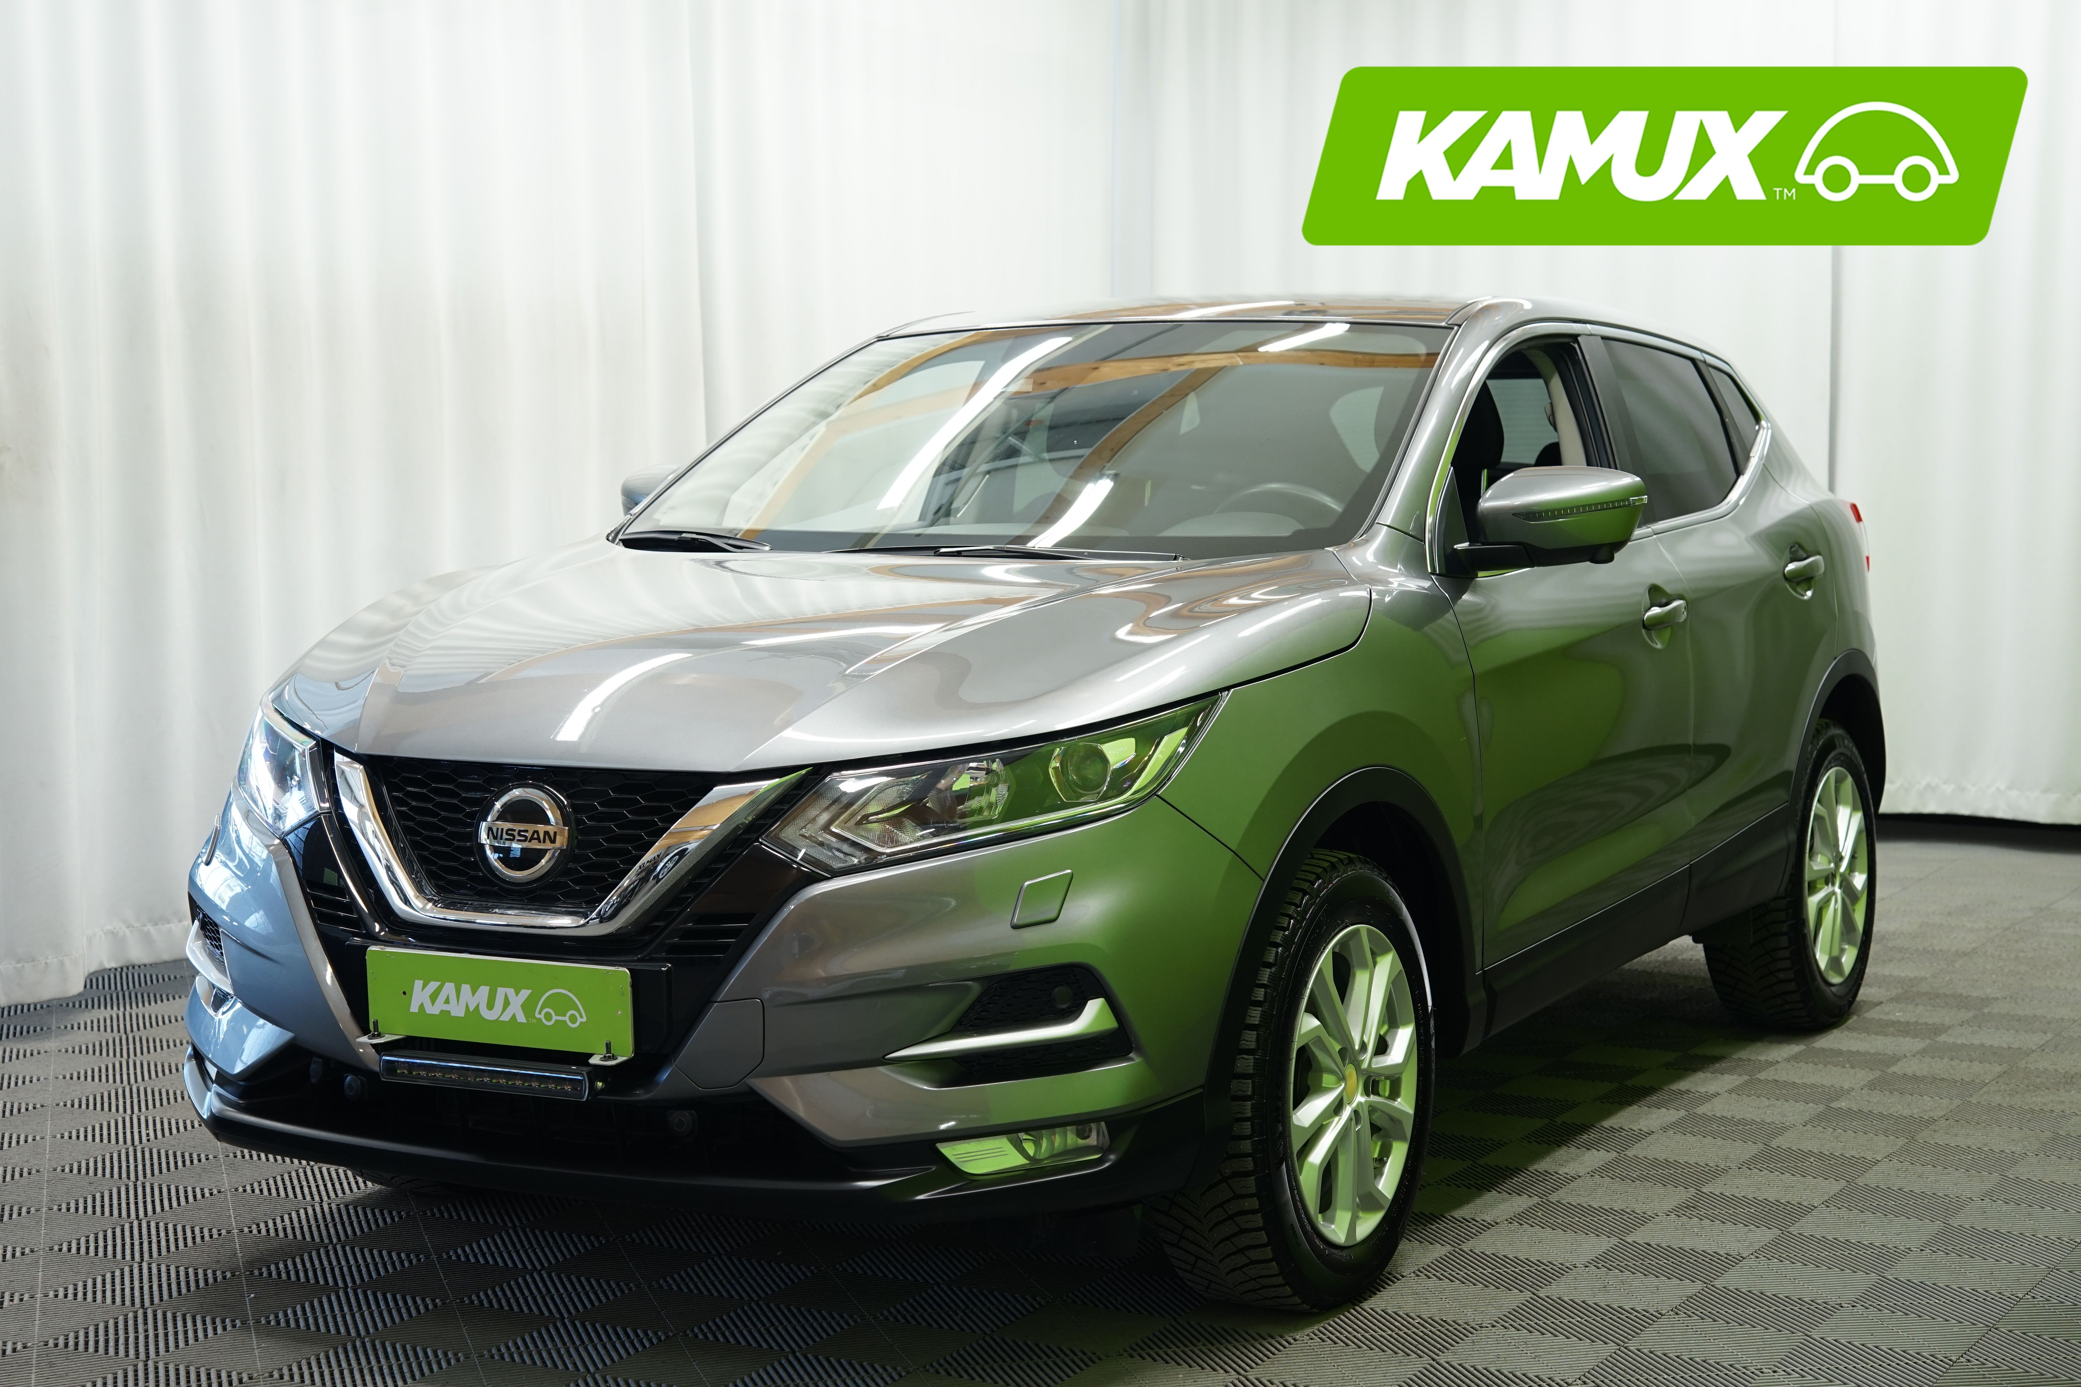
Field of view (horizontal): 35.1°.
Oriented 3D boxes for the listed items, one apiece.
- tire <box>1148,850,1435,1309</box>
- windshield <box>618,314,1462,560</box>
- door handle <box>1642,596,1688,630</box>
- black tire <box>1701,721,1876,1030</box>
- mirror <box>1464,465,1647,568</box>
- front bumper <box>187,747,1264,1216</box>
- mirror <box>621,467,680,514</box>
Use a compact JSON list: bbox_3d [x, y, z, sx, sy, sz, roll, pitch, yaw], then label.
[{"bbox_3d":[0.386,0.564,4.902,0.220,0.680,0.680,2,5,29],"label":"tire"},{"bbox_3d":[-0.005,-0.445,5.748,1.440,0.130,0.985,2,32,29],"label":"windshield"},{"bbox_3d":[1.153,-0.147,6.075,0.050,0.048,0.205,2,5,29],"label":"door handle"},{"bbox_3d":[1.657,0.386,7.216,0.220,0.680,0.680,2,5,29],"label":"black tire"},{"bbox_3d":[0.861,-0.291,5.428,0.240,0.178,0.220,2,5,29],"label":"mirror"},{"bbox_3d":[-0.598,0.393,4.721,1.780,0.620,0.580,2,5,29],"label":"front bumper"},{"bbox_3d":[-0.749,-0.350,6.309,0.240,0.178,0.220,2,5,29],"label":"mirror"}]

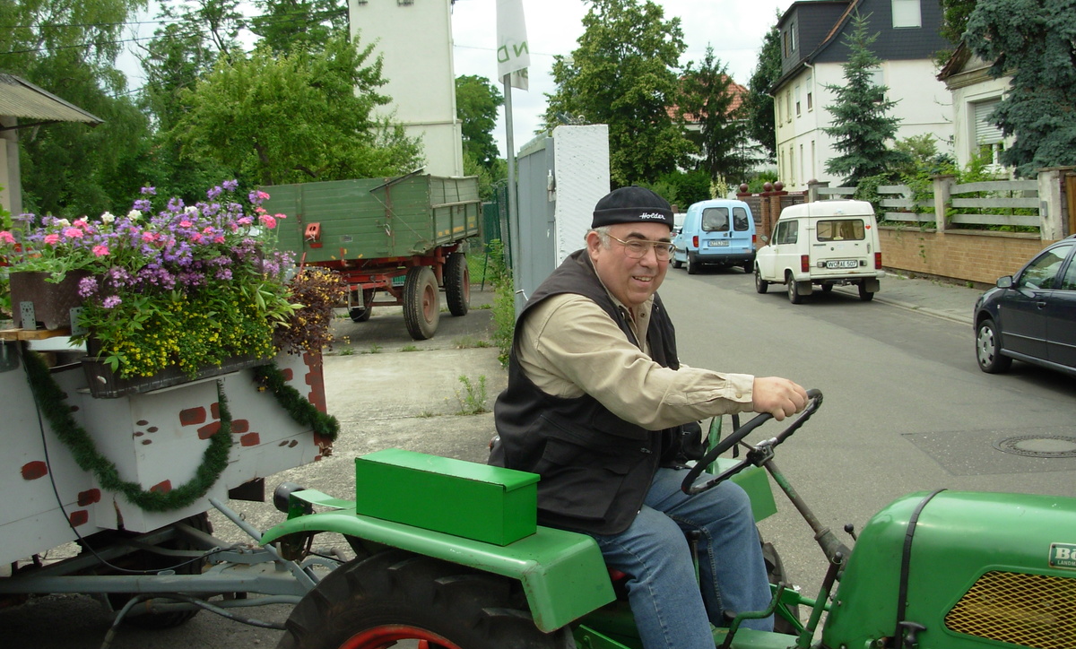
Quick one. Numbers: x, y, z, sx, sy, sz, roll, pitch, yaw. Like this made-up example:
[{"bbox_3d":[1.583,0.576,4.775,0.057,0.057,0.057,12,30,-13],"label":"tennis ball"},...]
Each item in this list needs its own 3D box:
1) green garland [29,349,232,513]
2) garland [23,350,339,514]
[{"bbox_3d":[-1.348,0.313,3.999,0.310,0.617,0.706,1,6,29],"label":"green garland"},{"bbox_3d":[-1.150,0.275,4.350,0.310,0.626,1.516,1,6,29],"label":"garland"}]

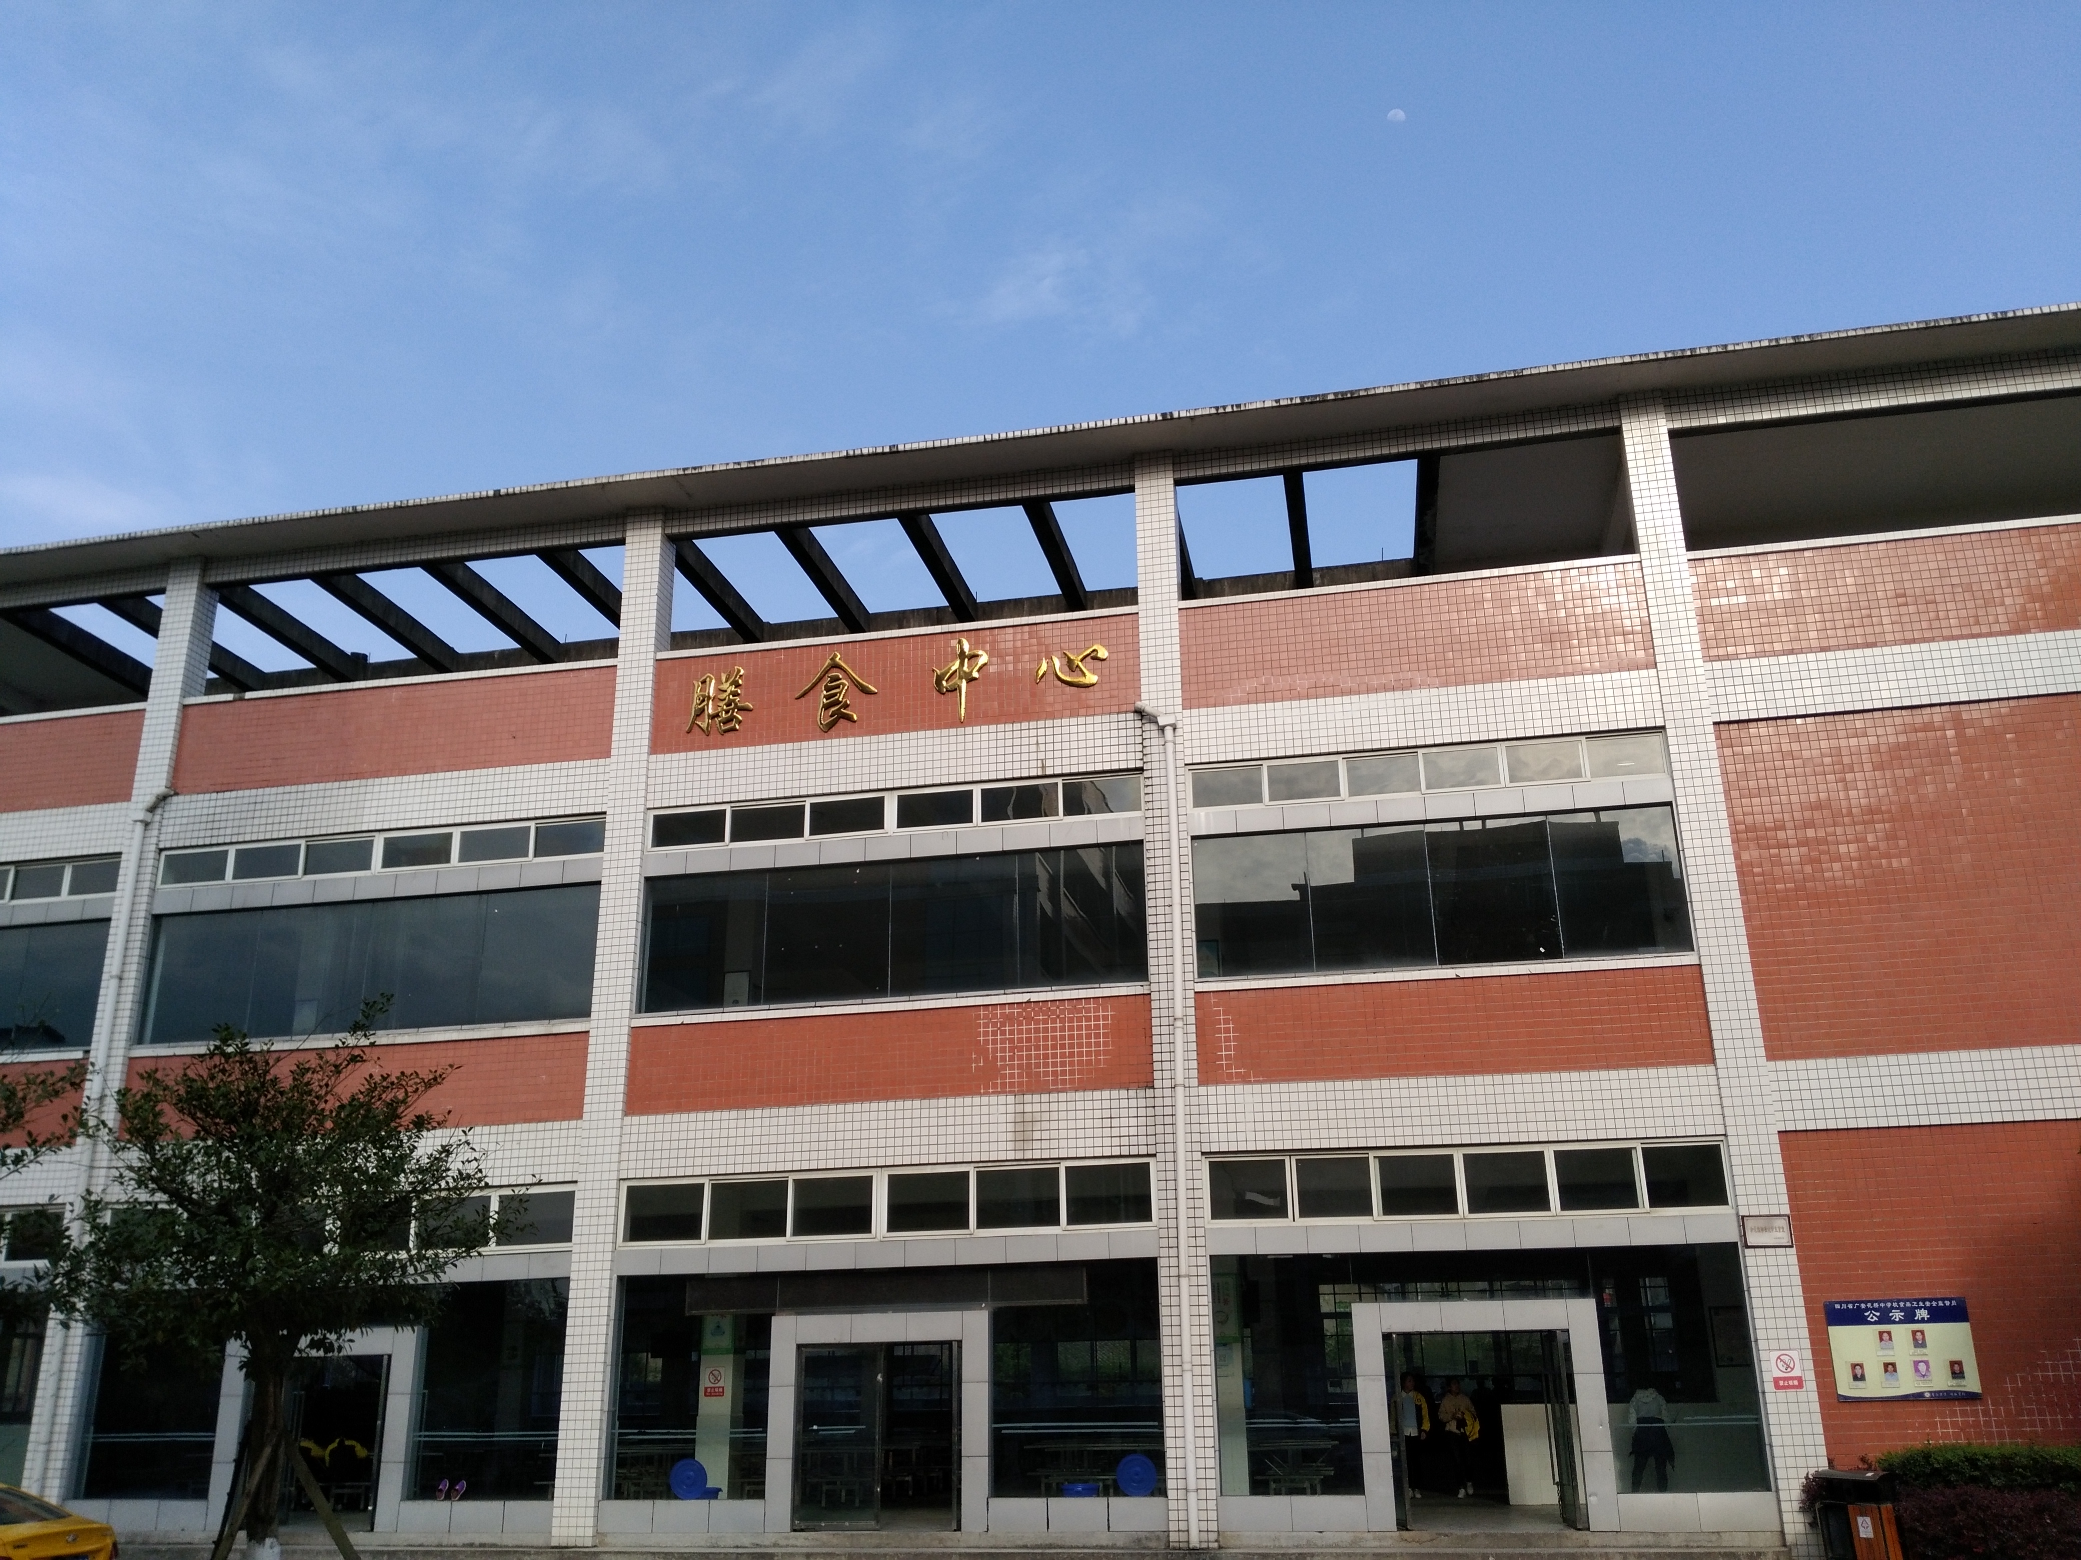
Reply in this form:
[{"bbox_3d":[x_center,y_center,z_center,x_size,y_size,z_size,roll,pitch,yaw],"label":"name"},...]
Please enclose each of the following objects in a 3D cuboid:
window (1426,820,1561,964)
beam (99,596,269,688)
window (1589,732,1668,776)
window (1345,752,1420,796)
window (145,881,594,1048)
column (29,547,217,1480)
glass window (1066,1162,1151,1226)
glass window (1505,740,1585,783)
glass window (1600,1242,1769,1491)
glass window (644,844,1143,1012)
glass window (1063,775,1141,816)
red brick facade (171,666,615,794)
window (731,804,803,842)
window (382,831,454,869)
[{"bbox_3d":[5.583,1.369,20.782,1.447,1.728,0.080,-5,-19,10],"label":"window"},{"bbox_3d":[-14.583,-2.422,28.782,0.322,0.354,4.264,-5,-19,10],"label":"beam"},{"bbox_3d":[7.202,-0.308,20.642,0.886,0.487,0.080,-5,-19,11],"label":"window"},{"bbox_3d":[4.386,-0.089,21.606,0.950,0.530,0.100,-5,-19,10],"label":"window"},{"bbox_3d":[-9.431,2.587,23.562,6.881,1.889,0.080,-5,-19,10],"label":"window"},{"bbox_3d":[-13.135,3.349,24.239,0.570,13.944,0.520,-5,-19,11],"label":"column"},{"bbox_3d":[0.826,5.046,20.489,1.041,0.719,0.100,-5,-19,11],"label":"glass window"},{"bbox_3d":[6.232,-0.231,20.830,0.898,0.449,0.080,-5,-19,11],"label":"glass window"},{"bbox_3d":[7.176,6.573,18.859,1.498,2.612,0.100,-5,-19,11],"label":"glass window"},{"bbox_3d":[-2.030,1.997,22.304,6.827,1.842,0.083,-5,-19,10],"label":"glass window"},{"bbox_3d":[0.815,0.199,22.246,1.040,0.480,0.100,-5,-19,10],"label":"glass window"},{"bbox_3d":[-9.452,-0.686,24.595,6.930,1.380,0.200,-5,-19,10],"label":"red brick facade"},{"bbox_3d":[-3.733,0.587,22.937,1.009,0.478,0.100,-5,-19,11],"label":"window"},{"bbox_3d":[-8.871,1.019,23.980,1.035,0.479,0.083,-5,-19,10],"label":"window"}]

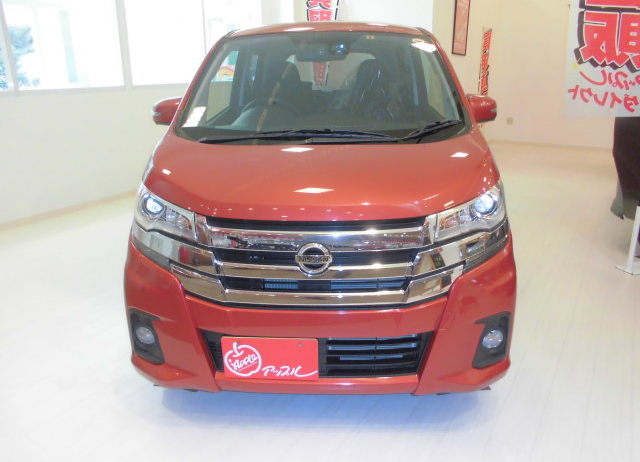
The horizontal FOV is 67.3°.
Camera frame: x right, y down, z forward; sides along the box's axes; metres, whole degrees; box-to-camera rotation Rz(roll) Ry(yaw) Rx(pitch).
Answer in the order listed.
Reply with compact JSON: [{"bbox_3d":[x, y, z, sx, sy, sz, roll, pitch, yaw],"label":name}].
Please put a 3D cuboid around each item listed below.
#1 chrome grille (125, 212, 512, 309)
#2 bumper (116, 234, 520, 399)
[{"bbox_3d":[-0.019,0.071,1.672,1.390,0.315,0.280,0,17,2],"label":"chrome grille"},{"bbox_3d":[-0.015,0.295,1.786,1.470,0.540,0.400,0,17,2],"label":"bumper"}]

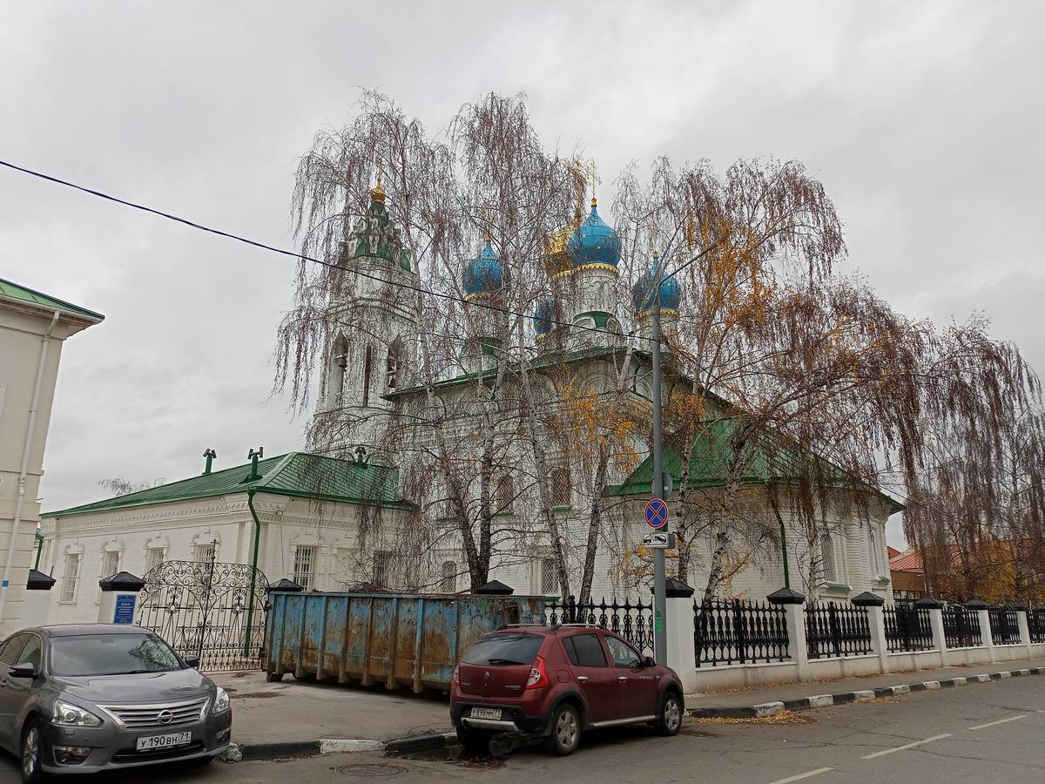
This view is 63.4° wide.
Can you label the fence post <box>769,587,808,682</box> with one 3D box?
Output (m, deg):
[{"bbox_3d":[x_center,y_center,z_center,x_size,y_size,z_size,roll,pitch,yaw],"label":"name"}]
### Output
[{"bbox_3d":[6.016,5.461,19.142,0.623,2.040,0.623,-12,-19,43],"label":"fence post"}]

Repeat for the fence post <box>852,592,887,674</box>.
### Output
[{"bbox_3d":[9.164,6.324,22.278,0.623,2.040,0.623,-12,-19,43],"label":"fence post"}]

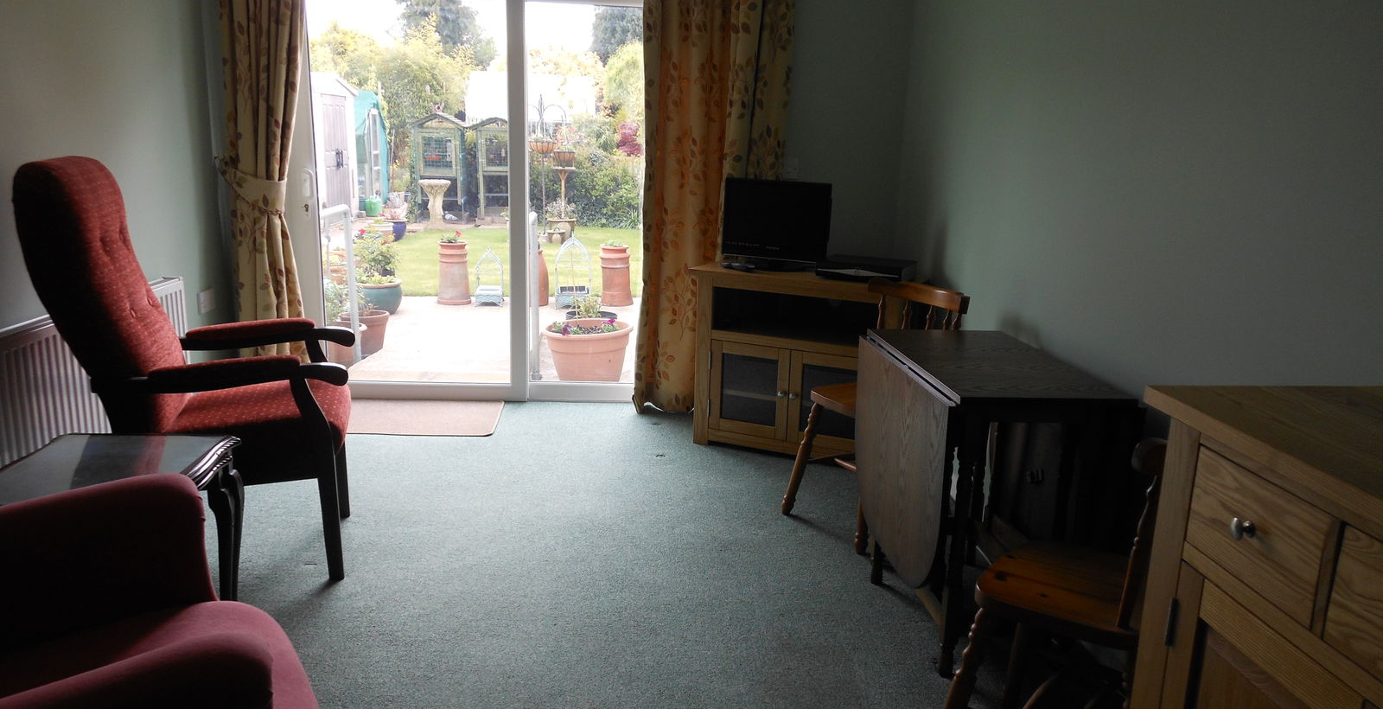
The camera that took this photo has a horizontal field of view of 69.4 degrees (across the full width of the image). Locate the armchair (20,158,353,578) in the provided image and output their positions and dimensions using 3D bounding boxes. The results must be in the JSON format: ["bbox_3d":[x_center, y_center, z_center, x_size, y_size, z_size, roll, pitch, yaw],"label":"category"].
[{"bbox_3d":[-1.373,0.034,2.876,0.760,1.165,0.600,-2,13,-16],"label":"armchair"}]

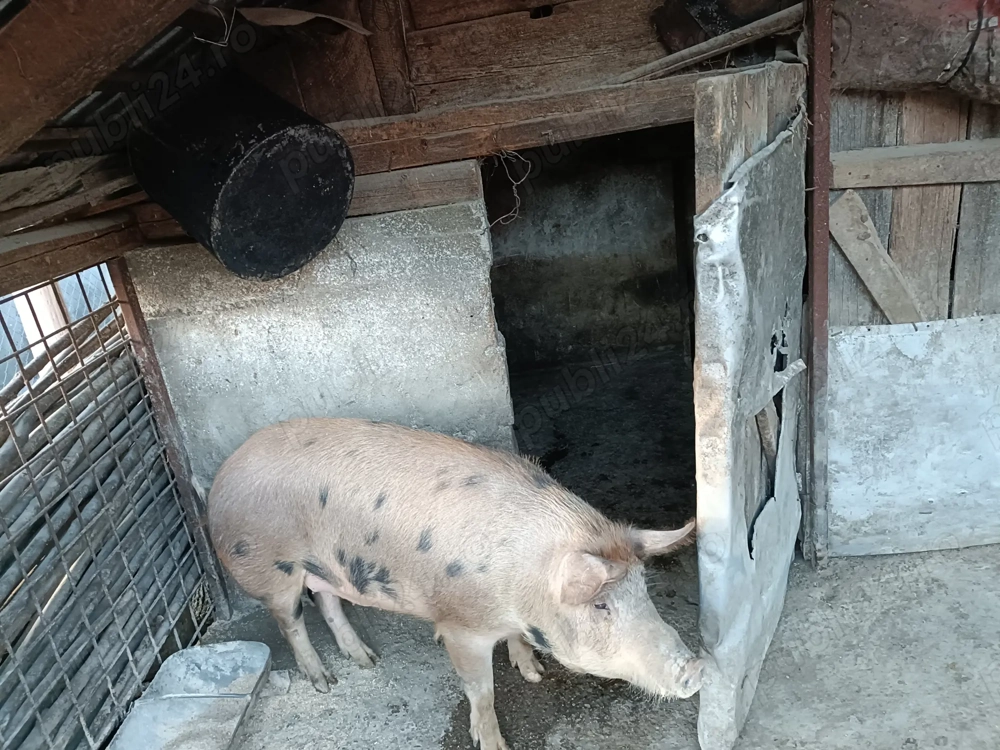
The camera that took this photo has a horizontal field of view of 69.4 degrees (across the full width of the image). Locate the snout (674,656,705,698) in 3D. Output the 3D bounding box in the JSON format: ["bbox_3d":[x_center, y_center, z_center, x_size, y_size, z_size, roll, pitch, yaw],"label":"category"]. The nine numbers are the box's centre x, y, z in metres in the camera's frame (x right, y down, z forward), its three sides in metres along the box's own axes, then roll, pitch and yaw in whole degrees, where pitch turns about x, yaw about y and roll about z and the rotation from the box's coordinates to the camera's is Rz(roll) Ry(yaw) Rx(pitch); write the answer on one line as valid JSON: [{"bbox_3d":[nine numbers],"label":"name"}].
[{"bbox_3d":[0.374,0.597,1.425,0.077,0.070,0.040,-24,38,-37],"label":"snout"}]

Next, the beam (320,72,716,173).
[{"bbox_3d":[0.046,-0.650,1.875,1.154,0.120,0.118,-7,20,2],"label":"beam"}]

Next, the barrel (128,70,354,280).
[{"bbox_3d":[-0.552,-0.442,1.581,0.303,0.354,0.354,39,19,23],"label":"barrel"}]

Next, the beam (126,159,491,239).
[{"bbox_3d":[-0.513,-0.467,1.942,0.950,0.107,0.118,-7,20,2],"label":"beam"}]

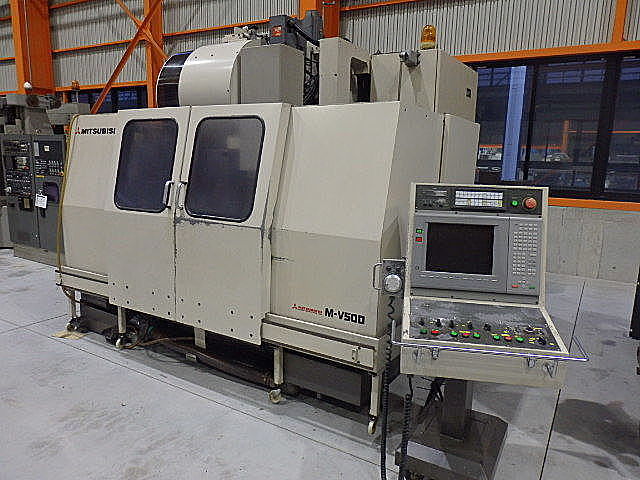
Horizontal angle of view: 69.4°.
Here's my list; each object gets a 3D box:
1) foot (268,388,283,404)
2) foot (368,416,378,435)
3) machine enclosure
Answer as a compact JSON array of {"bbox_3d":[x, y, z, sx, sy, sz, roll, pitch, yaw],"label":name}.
[{"bbox_3d":[-0.252,0.903,2.674,0.066,0.088,0.052,7,12,30],"label":"foot"},{"bbox_3d":[0.281,0.963,2.398,0.042,0.090,0.070,7,12,30],"label":"foot"},{"bbox_3d":[-0.429,-0.275,3.638,2.738,1.311,1.852,7,12,30],"label":"machine enclosure"}]

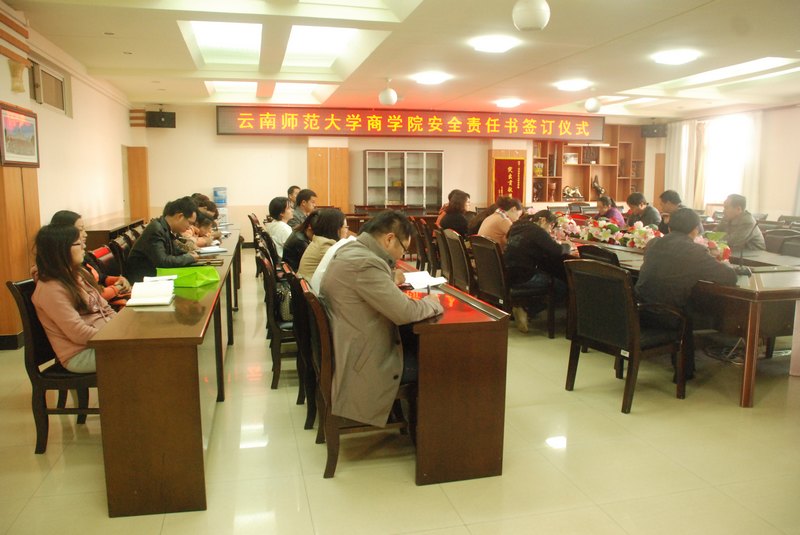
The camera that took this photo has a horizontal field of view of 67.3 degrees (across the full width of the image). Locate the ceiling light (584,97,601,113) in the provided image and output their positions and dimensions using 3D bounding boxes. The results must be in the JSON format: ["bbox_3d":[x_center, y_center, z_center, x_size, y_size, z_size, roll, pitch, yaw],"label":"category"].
[{"bbox_3d":[3.463,-2.922,10.786,0.290,0.290,0.290,-2,8,-13],"label":"ceiling light"}]

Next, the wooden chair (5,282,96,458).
[{"bbox_3d":[-1.654,0.473,3.201,0.550,0.900,0.450,1,8,2],"label":"wooden chair"}]

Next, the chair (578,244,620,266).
[{"bbox_3d":[1.790,0.289,4.738,0.600,0.920,0.530,-2,8,-16],"label":"chair"}]

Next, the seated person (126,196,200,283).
[{"bbox_3d":[-1.761,0.116,4.464,0.720,1.240,0.500,-2,9,-13],"label":"seated person"}]

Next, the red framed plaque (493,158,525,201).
[{"bbox_3d":[2.607,-2.001,14.243,0.780,1.140,0.050,-2,8,-13],"label":"red framed plaque"}]

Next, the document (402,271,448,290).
[{"bbox_3d":[0.155,0.071,3.815,0.300,0.050,0.400,-2,9,-14],"label":"document"}]

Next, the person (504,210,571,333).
[{"bbox_3d":[1.257,0.045,5.502,0.750,1.140,0.500,-3,8,-18],"label":"person"}]

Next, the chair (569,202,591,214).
[{"bbox_3d":[4.161,-0.952,13.719,0.520,0.950,0.560,-2,8,-13],"label":"chair"}]

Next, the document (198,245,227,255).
[{"bbox_3d":[-1.735,-0.159,5.578,0.250,0.025,0.320,-2,8,-13],"label":"document"}]

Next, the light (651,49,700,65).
[{"bbox_3d":[3.041,-2.326,6.678,0.460,0.080,0.470,-2,9,-13],"label":"light"}]

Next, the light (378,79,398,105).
[{"bbox_3d":[-0.160,-2.436,8.311,0.250,0.360,0.250,-2,9,-13],"label":"light"}]

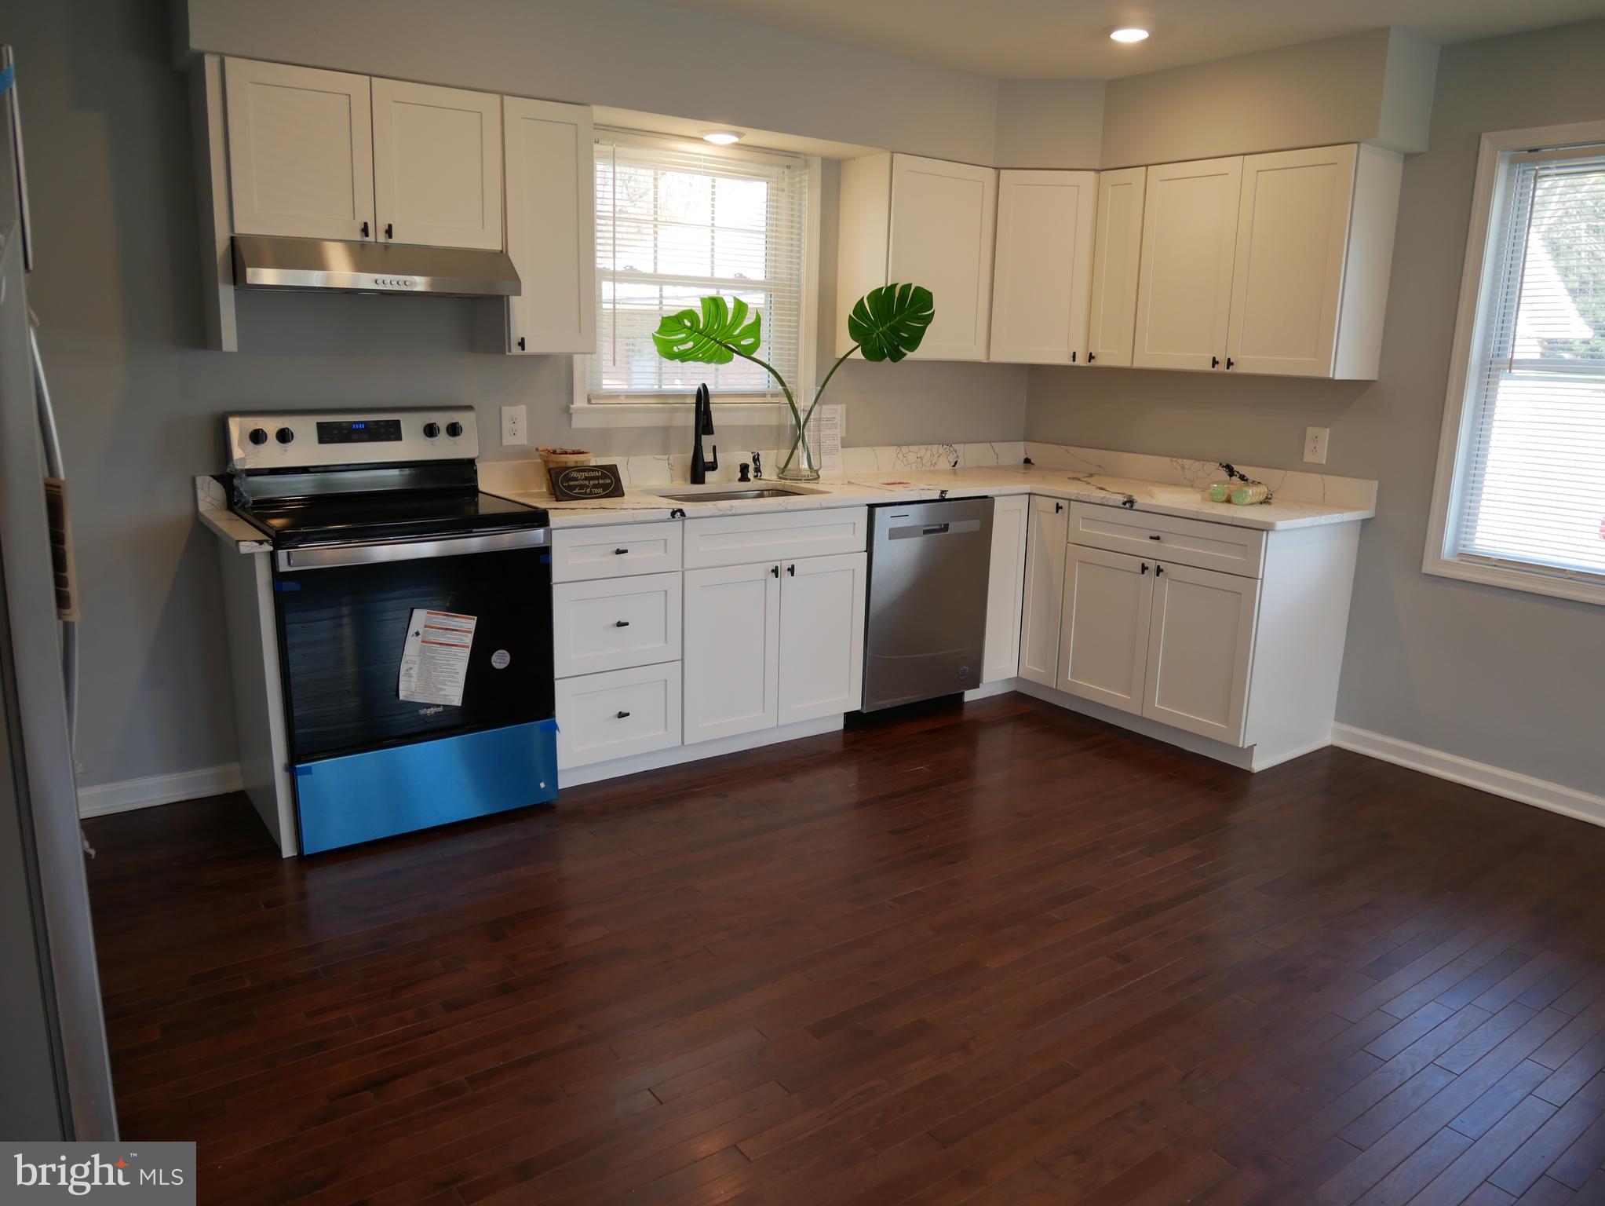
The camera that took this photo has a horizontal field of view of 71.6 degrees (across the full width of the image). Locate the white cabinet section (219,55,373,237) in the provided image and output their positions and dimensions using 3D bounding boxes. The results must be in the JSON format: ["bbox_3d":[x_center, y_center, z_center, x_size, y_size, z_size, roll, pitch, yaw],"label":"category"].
[{"bbox_3d":[-1.425,-1.236,3.115,0.381,0.455,0.318,-7,15,-35],"label":"white cabinet section"}]

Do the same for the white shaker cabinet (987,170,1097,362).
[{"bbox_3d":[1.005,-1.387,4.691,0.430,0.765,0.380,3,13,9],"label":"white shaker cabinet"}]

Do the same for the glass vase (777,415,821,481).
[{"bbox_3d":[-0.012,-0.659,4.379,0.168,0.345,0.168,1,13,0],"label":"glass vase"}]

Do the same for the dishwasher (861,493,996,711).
[{"bbox_3d":[0.313,-0.053,4.532,0.610,0.787,0.621,-8,16,-35],"label":"dishwasher"}]

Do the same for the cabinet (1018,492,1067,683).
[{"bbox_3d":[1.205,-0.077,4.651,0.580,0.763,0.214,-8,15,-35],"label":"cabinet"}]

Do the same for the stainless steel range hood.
[{"bbox_3d":[-1.255,-0.962,3.226,0.757,0.143,0.484,-8,15,-35],"label":"stainless steel range hood"}]

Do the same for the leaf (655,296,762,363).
[{"bbox_3d":[-0.340,-0.979,4.002,0.385,0.262,0.150,-3,13,-19],"label":"leaf"}]

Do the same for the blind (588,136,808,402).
[{"bbox_3d":[-0.379,-1.215,4.168,0.940,0.899,0.050,-8,16,-35],"label":"blind"}]

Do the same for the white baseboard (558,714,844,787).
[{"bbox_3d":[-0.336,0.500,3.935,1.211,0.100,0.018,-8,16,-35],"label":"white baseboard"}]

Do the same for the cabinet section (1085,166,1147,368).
[{"bbox_3d":[1.351,-1.318,4.444,0.318,0.763,0.229,-7,15,-35],"label":"cabinet section"}]

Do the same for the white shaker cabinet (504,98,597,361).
[{"bbox_3d":[-0.878,-1.184,3.593,0.300,0.747,0.321,-8,16,-35],"label":"white shaker cabinet"}]

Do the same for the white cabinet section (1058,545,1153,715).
[{"bbox_3d":[1.370,0.063,4.364,0.580,0.586,0.420,-7,15,-35],"label":"white cabinet section"}]

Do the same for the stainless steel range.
[{"bbox_3d":[-1.219,0.044,3.337,0.760,1.188,0.694,-8,15,-35],"label":"stainless steel range"}]

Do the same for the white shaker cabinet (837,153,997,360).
[{"bbox_3d":[0.461,-1.366,4.546,0.555,0.747,0.321,-8,16,-35],"label":"white shaker cabinet"}]

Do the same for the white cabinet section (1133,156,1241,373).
[{"bbox_3d":[1.534,-1.254,4.190,0.318,0.763,0.423,-7,15,-35],"label":"white cabinet section"}]

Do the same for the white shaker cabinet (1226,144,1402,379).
[{"bbox_3d":[1.788,-1.177,3.897,0.325,0.765,0.423,-8,15,-35],"label":"white shaker cabinet"}]

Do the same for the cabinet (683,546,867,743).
[{"bbox_3d":[-0.263,0.083,4.164,0.769,0.615,0.617,-8,16,-35],"label":"cabinet"}]

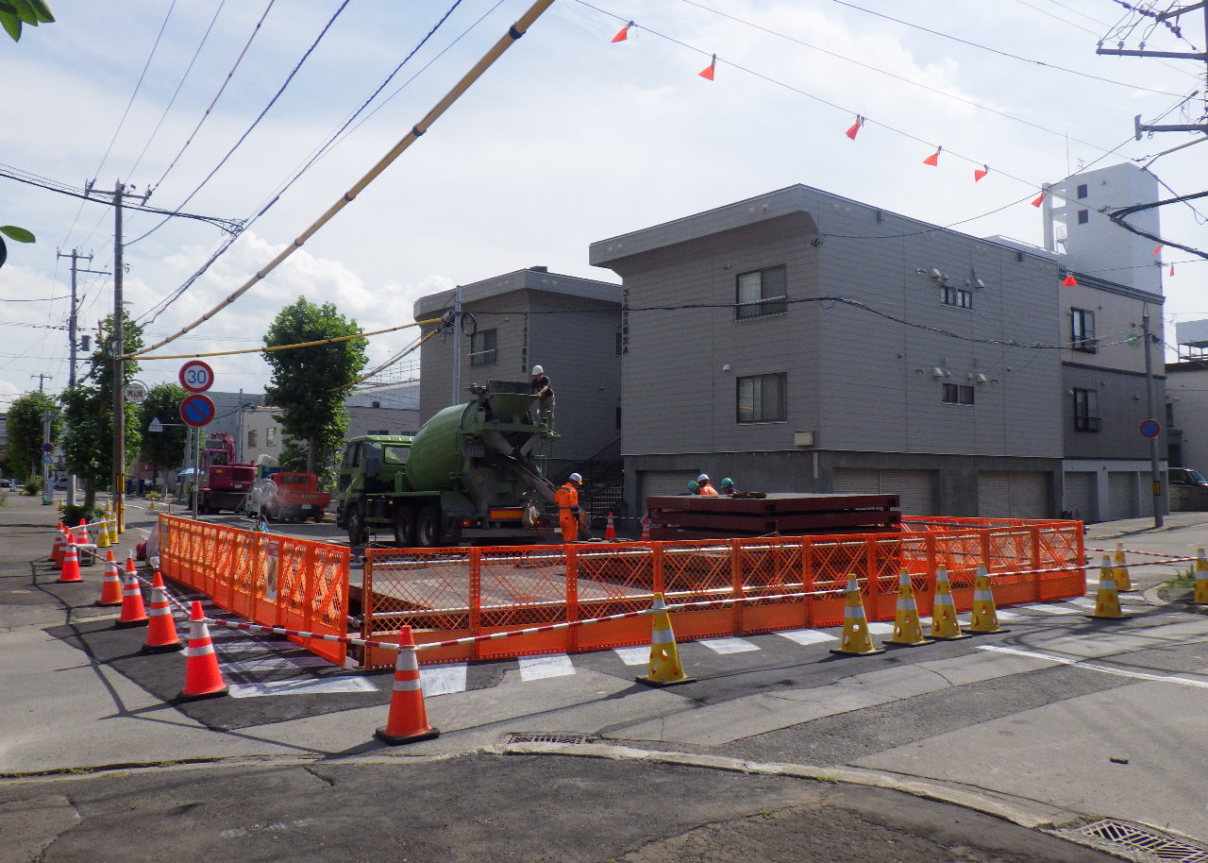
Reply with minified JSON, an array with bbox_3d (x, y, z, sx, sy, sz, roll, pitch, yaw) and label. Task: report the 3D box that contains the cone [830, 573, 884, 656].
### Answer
[{"bbox_3d":[2.329,1.673,8.977,0.370,0.700,0.370,-2,-3,33],"label":"cone"}]

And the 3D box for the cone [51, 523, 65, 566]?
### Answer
[{"bbox_3d":[-9.875,2.008,17.800,0.370,0.700,0.370,2,-3,-30],"label":"cone"}]

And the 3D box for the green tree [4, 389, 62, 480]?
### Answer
[{"bbox_3d":[-52.460,1.083,90.054,5.400,9.700,5.400,2,-3,-32],"label":"green tree"}]

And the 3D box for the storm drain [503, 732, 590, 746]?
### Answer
[{"bbox_3d":[-0.359,1.908,6.050,0.510,0.050,0.340,0,-3,0],"label":"storm drain"}]

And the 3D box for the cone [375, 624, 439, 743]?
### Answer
[{"bbox_3d":[-1.266,1.594,6.254,0.380,0.700,0.380,1,-3,-15],"label":"cone"}]

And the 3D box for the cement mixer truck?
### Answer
[{"bbox_3d":[-4.398,0.980,25.632,2.500,3.750,7.900,2,-4,-35],"label":"cement mixer truck"}]

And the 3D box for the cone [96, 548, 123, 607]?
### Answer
[{"bbox_3d":[-6.418,1.895,12.684,0.370,0.700,0.370,1,-3,-20],"label":"cone"}]

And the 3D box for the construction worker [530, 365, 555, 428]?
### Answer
[{"bbox_3d":[-1.520,-0.825,24.400,0.600,1.620,0.580,3,-4,-41],"label":"construction worker"}]

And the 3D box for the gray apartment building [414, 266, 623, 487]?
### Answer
[{"bbox_3d":[-0.505,-0.968,42.711,13.300,9.300,7.800,3,-4,-40],"label":"gray apartment building"}]

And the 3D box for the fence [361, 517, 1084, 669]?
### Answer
[{"bbox_3d":[2.270,1.660,10.920,10.050,1.010,0.100,2,-3,-30],"label":"fence"}]

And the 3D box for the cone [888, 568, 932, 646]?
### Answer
[{"bbox_3d":[2.887,1.652,9.284,0.370,0.700,0.370,-2,-4,45],"label":"cone"}]

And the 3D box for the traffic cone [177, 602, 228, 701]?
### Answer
[{"bbox_3d":[-3.101,1.649,7.484,0.380,0.700,0.380,1,-3,-20],"label":"traffic cone"}]

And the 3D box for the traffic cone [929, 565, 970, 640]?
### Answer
[{"bbox_3d":[3.394,1.678,9.680,0.380,0.700,0.380,1,-3,-14],"label":"traffic cone"}]

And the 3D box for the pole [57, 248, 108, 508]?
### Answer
[{"bbox_3d":[-25.459,-2.454,47.639,2.100,12.700,0.600,2,-3,-32],"label":"pole"}]

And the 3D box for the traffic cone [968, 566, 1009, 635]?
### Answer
[{"bbox_3d":[3.970,1.729,10.178,0.370,0.700,0.370,-2,-4,35],"label":"traffic cone"}]

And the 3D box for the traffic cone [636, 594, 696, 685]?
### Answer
[{"bbox_3d":[0.508,1.659,7.908,0.370,0.700,0.370,2,-3,-31],"label":"traffic cone"}]

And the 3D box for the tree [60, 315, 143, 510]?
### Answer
[{"bbox_3d":[-16.170,-0.380,31.500,2.650,6.650,2.650,0,-3,0],"label":"tree"}]

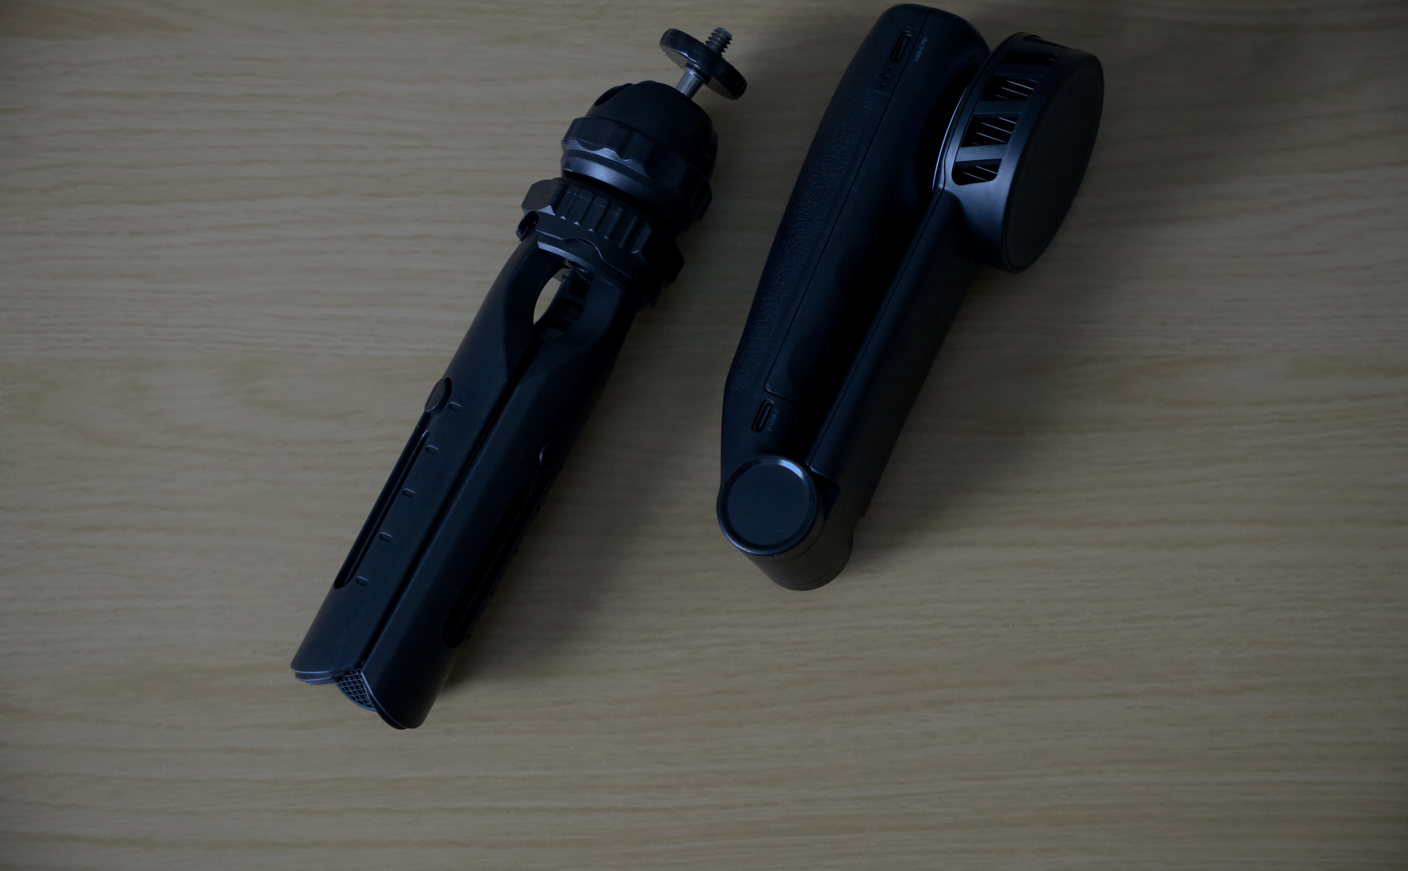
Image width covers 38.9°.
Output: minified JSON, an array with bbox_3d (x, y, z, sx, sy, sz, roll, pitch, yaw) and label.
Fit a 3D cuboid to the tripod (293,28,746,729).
[{"bbox_3d":[-0.050,-0.016,0.559,0.047,0.048,0.199,26,81,3],"label":"tripod"}]

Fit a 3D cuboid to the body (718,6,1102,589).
[{"bbox_3d":[0.044,-0.044,0.563,0.068,0.062,0.169,25,82,22],"label":"body"}]

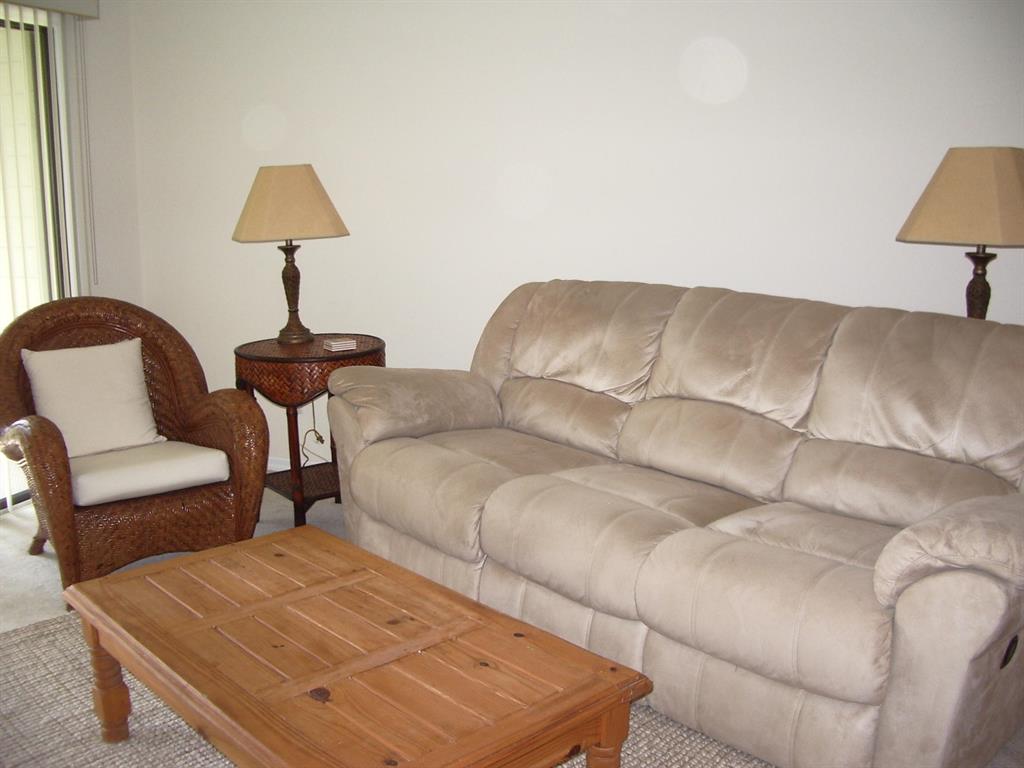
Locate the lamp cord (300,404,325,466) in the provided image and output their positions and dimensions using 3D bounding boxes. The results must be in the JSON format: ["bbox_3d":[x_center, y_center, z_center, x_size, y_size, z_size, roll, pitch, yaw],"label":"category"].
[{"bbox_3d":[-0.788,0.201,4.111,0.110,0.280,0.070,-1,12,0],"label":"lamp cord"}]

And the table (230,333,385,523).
[{"bbox_3d":[-0.739,0.193,3.915,0.555,0.680,0.555,-1,12,0],"label":"table"}]

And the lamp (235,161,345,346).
[{"bbox_3d":[-0.837,-0.492,3.914,0.400,0.665,0.400,-6,13,-23],"label":"lamp"}]

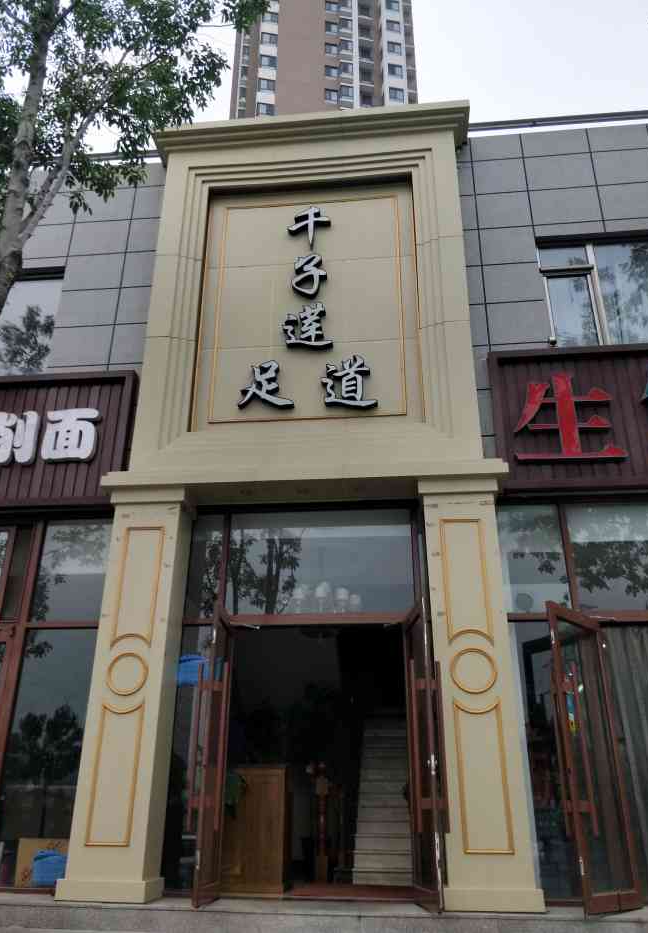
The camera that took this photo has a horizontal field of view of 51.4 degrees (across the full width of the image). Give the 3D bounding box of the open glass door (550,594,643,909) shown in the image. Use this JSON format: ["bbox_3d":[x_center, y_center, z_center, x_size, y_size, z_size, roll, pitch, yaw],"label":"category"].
[{"bbox_3d":[2.443,2.547,6.085,0.948,2.492,0.070,18,-29,-36],"label":"open glass door"}]

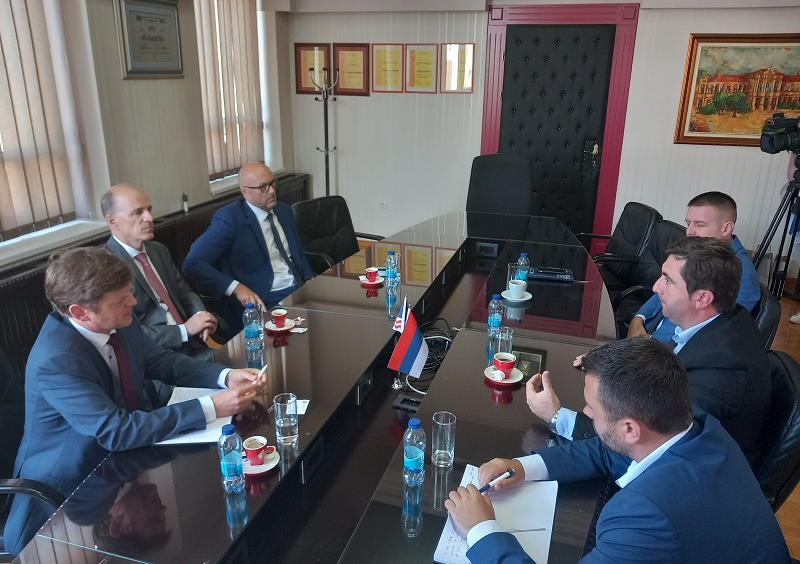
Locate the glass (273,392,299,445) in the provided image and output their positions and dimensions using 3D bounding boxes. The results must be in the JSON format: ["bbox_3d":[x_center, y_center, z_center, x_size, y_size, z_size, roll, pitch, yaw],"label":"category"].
[{"bbox_3d":[-0.293,0.356,1.617,0.060,0.120,0.060,1,19,0],"label":"glass"}]

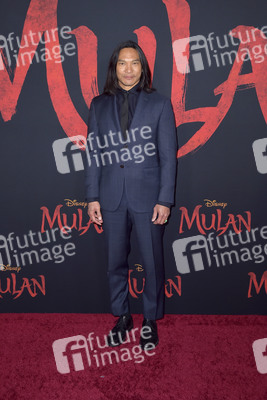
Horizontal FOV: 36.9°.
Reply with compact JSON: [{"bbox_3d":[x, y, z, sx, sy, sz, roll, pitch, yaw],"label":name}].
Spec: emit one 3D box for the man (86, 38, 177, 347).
[{"bbox_3d":[-0.013,-0.024,2.362,0.535,1.760,0.340,2,8,11],"label":"man"}]

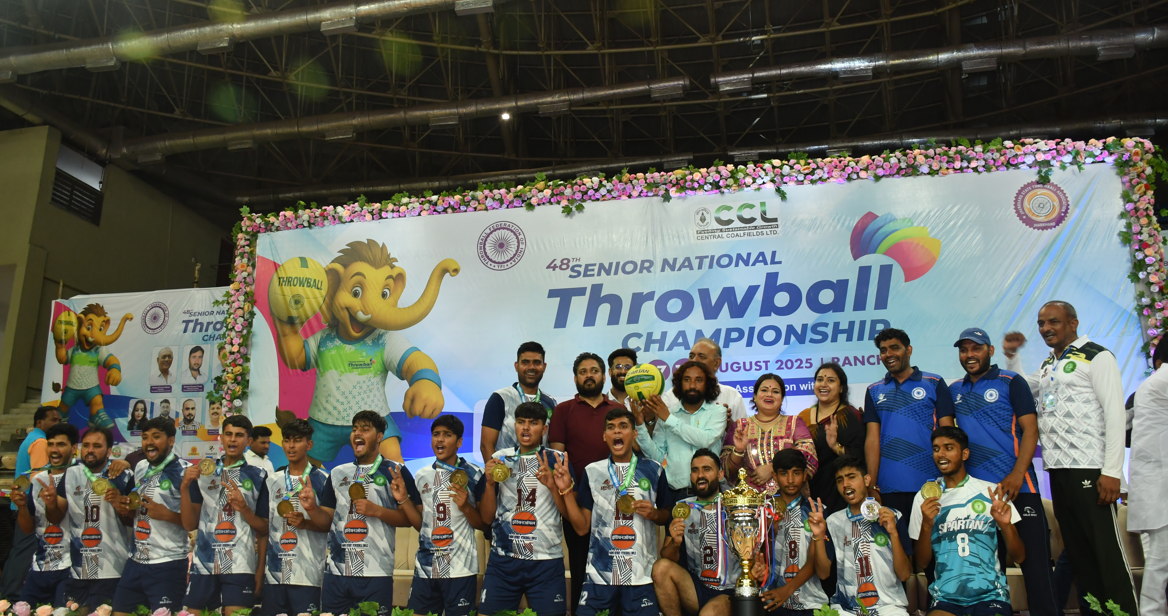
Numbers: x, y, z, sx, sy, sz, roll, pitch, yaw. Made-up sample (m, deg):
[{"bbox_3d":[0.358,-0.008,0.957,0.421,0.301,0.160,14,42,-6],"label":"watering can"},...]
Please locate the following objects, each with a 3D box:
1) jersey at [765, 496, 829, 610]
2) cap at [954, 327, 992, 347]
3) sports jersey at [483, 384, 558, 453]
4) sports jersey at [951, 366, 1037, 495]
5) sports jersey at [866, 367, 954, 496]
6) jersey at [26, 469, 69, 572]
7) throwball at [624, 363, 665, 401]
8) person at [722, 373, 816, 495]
[{"bbox_3d":[1.080,1.235,4.420,0.410,0.560,0.270,-7,-13,26],"label":"jersey"},{"bbox_3d":[2.150,0.167,4.850,0.175,0.120,0.250,-12,-16,42],"label":"cap"},{"bbox_3d":[-0.332,0.787,5.100,0.510,0.700,0.290,-2,-11,4],"label":"sports jersey"},{"bbox_3d":[2.295,0.674,4.900,0.490,0.690,0.280,-9,-14,35],"label":"sports jersey"},{"bbox_3d":[1.857,0.698,5.000,0.490,0.690,0.280,-8,-13,29],"label":"sports jersey"},{"bbox_3d":[-3.156,1.303,5.320,0.450,0.620,0.280,-2,-11,3],"label":"jersey"},{"bbox_3d":[0.322,0.395,4.680,0.212,0.212,0.212,-3,-12,10],"label":"throwball"},{"bbox_3d":[1.018,1.126,4.800,0.510,1.520,0.340,-4,-12,13],"label":"person"}]

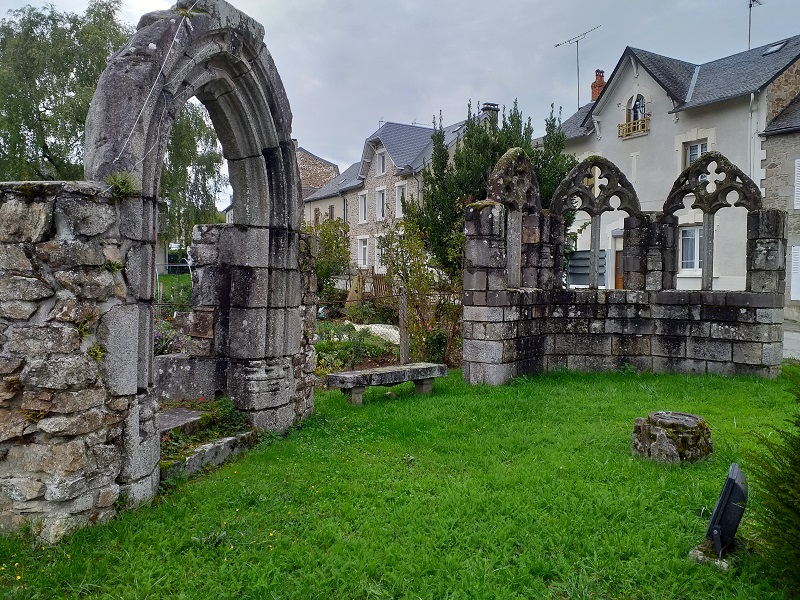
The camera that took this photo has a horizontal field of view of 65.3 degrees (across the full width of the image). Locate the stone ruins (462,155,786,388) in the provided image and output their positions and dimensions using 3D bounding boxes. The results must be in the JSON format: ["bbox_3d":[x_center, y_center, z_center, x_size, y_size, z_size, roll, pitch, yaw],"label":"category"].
[{"bbox_3d":[3.482,-0.563,9.972,4.867,3.642,1.727,0,2,6],"label":"stone ruins"}]

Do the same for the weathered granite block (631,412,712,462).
[{"bbox_3d":[2.488,1.233,5.743,0.667,0.330,0.628,1,2,23],"label":"weathered granite block"}]

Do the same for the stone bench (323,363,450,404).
[{"bbox_3d":[-0.132,1.126,8.331,1.711,0.405,0.393,-2,2,-41],"label":"stone bench"}]

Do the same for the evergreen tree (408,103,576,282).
[{"bbox_3d":[2.000,-1.656,13.853,3.750,5.600,3.200,0,2,8],"label":"evergreen tree"}]

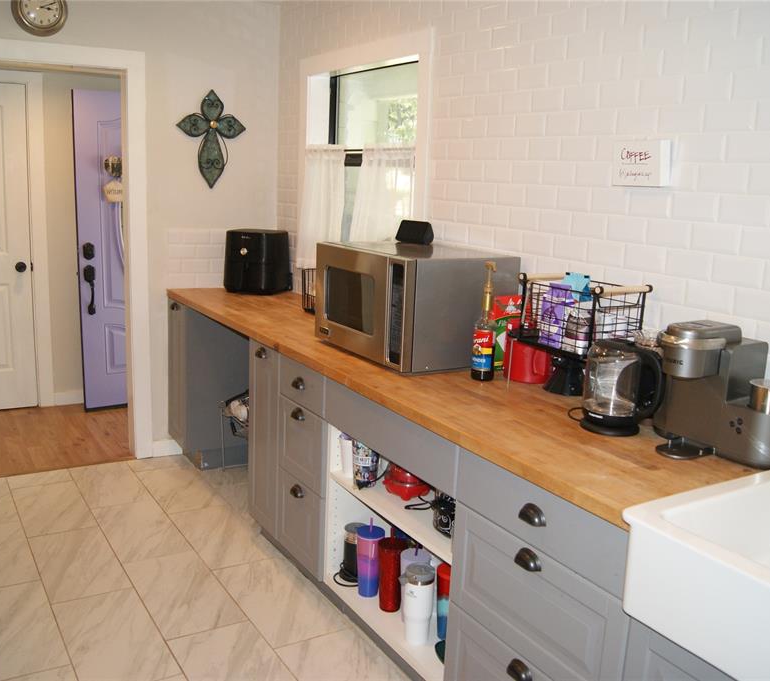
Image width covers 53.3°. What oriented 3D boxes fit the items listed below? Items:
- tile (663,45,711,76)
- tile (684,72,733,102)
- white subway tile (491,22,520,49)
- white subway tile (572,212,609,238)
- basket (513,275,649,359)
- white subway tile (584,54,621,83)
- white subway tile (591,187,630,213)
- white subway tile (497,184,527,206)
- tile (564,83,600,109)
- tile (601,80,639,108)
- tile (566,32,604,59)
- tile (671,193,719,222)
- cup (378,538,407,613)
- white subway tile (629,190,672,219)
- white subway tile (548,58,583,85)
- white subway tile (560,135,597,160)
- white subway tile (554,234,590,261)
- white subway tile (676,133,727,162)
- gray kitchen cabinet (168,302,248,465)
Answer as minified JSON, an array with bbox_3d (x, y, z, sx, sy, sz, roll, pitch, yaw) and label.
[{"bbox_3d":[0.829,-0.765,2.103,0.010,0.077,0.151,-6,15,-32],"label":"tile"},{"bbox_3d":[0.861,-0.673,2.049,0.009,0.076,0.150,-5,14,-32],"label":"tile"},{"bbox_3d":[0.427,-1.075,2.709,0.009,0.076,0.152,-7,15,-32],"label":"white subway tile"},{"bbox_3d":[0.652,-0.366,2.448,0.010,0.079,0.153,-5,14,-32],"label":"white subway tile"},{"bbox_3d":[0.586,-0.088,2.292,0.235,0.205,0.330,-5,14,-32],"label":"basket"},{"bbox_3d":[0.664,-0.829,2.349,0.010,0.079,0.153,-5,14,-32],"label":"white subway tile"},{"bbox_3d":[0.687,-0.426,2.338,0.009,0.075,0.150,-5,14,-31],"label":"white subway tile"},{"bbox_3d":[0.452,-0.519,2.740,0.010,0.076,0.152,-5,14,-32],"label":"white subway tile"},{"bbox_3d":[0.621,-0.771,2.424,0.010,0.076,0.152,-5,14,-32],"label":"tile"},{"bbox_3d":[0.702,-0.738,2.298,0.010,0.076,0.152,-5,14,-32],"label":"tile"},{"bbox_3d":[0.627,-0.913,2.389,0.009,0.076,0.150,-5,14,-32],"label":"tile"},{"bbox_3d":[0.864,-0.372,2.136,0.009,0.076,0.152,-7,15,-32],"label":"tile"},{"bbox_3d":[0.024,0.811,2.654,0.100,0.255,0.100,2,12,0],"label":"cup"},{"bbox_3d":[0.771,-0.397,2.235,0.010,0.076,0.152,-5,14,-32],"label":"white subway tile"},{"bbox_3d":[0.585,-0.861,2.477,0.010,0.079,0.153,-5,14,-32],"label":"white subway tile"},{"bbox_3d":[0.615,-0.610,2.453,0.009,0.076,0.150,-5,14,-32],"label":"white subway tile"},{"bbox_3d":[0.611,-0.308,2.530,0.010,0.077,0.151,-6,15,-32],"label":"white subway tile"},{"bbox_3d":[0.867,-0.526,2.102,0.009,0.076,0.152,-7,15,-32],"label":"white subway tile"},{"bbox_3d":[-0.870,0.205,4.388,0.620,0.890,0.320,-5,14,-32],"label":"gray kitchen cabinet"}]

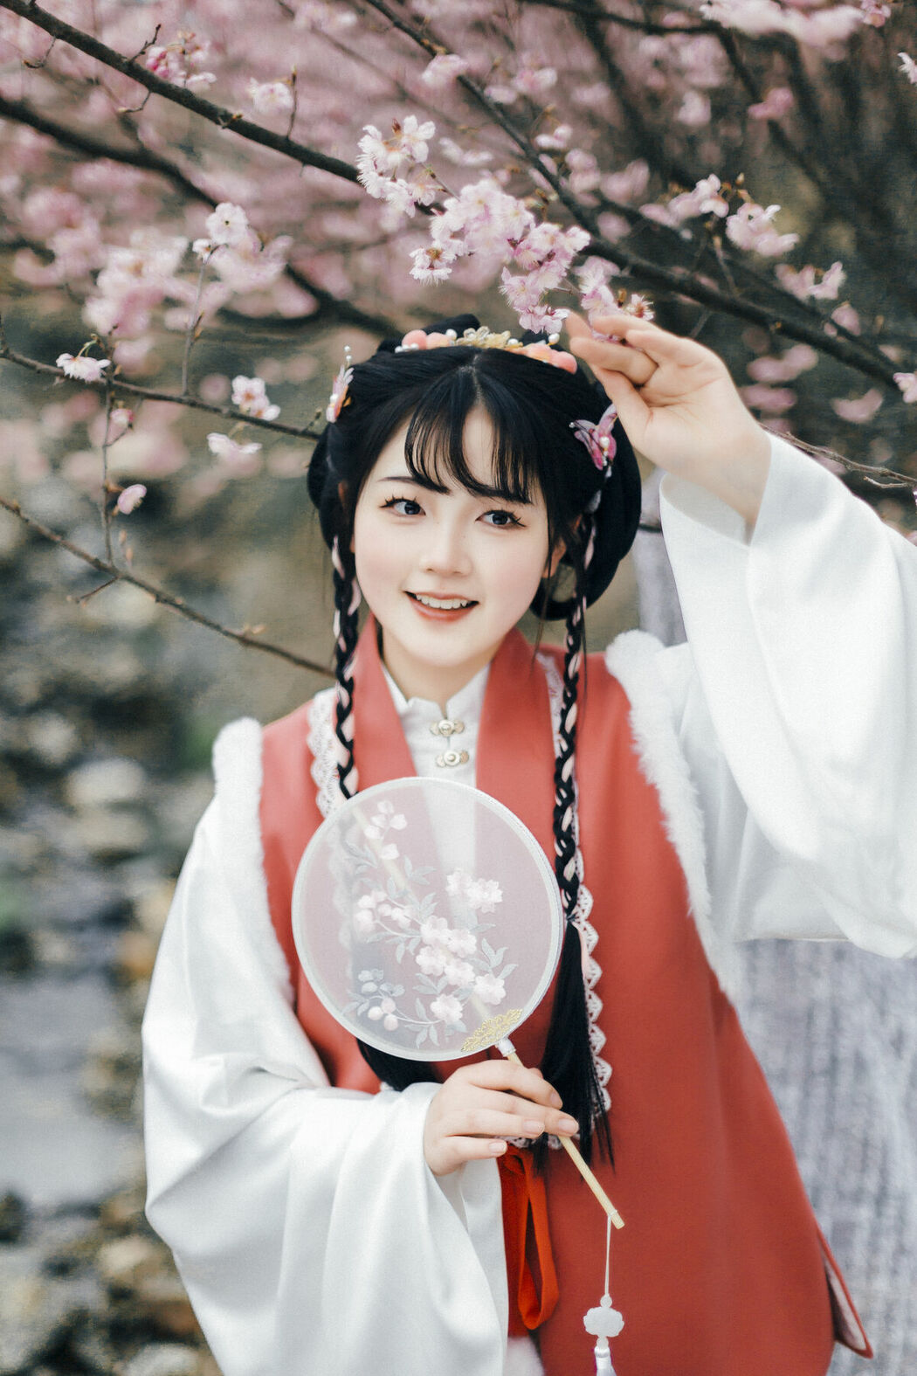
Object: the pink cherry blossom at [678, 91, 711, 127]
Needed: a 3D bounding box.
[{"bbox_3d":[0.225,-0.551,1.820,0.032,0.033,0.029,0,7,0],"label":"pink cherry blossom"}]

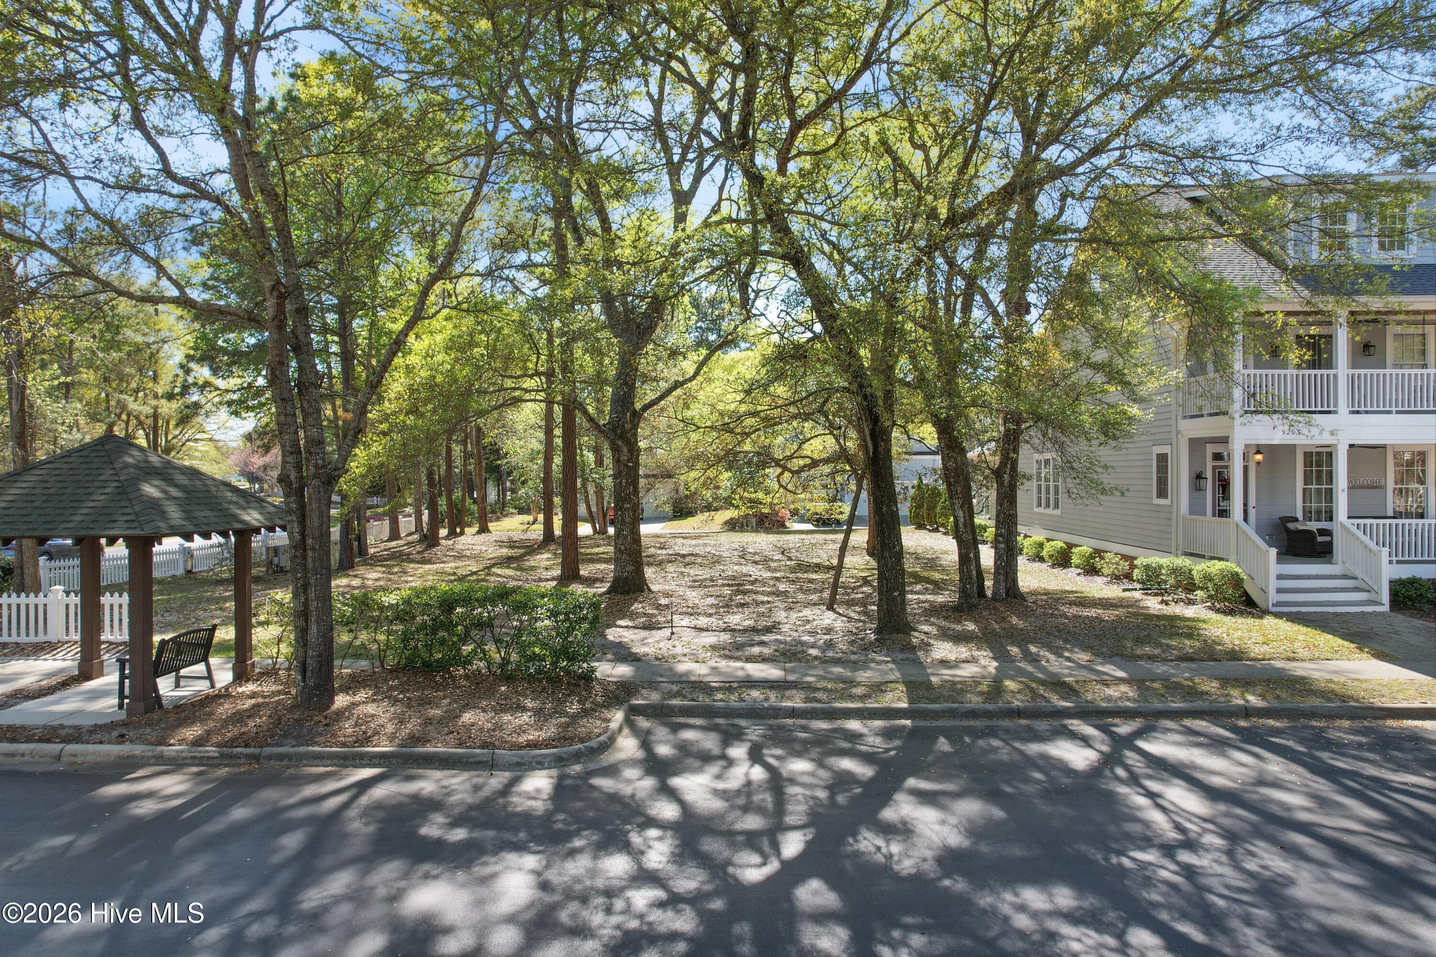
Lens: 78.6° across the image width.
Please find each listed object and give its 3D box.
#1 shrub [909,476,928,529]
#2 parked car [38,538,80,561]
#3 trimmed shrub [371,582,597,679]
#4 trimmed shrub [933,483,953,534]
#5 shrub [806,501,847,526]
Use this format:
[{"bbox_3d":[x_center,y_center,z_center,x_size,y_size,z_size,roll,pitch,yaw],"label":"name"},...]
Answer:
[{"bbox_3d":[9.383,1.085,41.000,0.880,2.450,0.880,0,1,1],"label":"shrub"},{"bbox_3d":[-24.597,2.553,32.200,1.850,1.550,4.600,0,1,1],"label":"parked car"},{"bbox_3d":[-3.135,2.081,12.050,2.920,1.200,0.920,0,1,1],"label":"trimmed shrub"},{"bbox_3d":[9.638,1.298,37.600,0.800,2.050,0.800,0,1,1],"label":"trimmed shrub"},{"bbox_3d":[5.280,1.724,42.800,1.950,1.250,1.600,0,1,1],"label":"shrub"}]

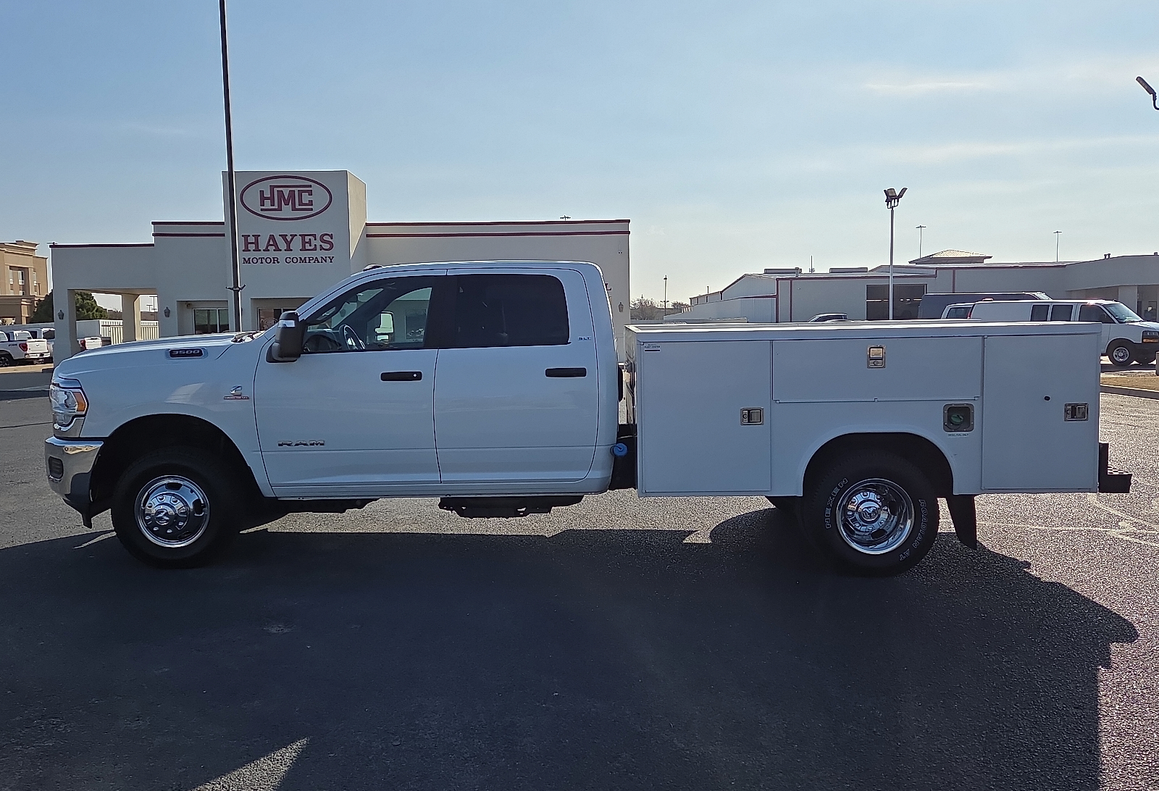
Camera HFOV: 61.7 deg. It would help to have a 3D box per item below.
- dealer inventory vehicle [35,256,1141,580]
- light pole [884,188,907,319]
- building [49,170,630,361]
[{"bbox_3d":[-0.111,0.046,6.998,6.980,1.970,2.480,-1,5,2],"label":"dealer inventory vehicle"},{"bbox_3d":[13.703,-5.525,42.708,1.000,7.130,1.000,-1,5,0],"label":"light pole"},{"bbox_3d":[-9.451,-5.207,42.047,22.740,7.250,11.500,-1,5,-3],"label":"building"}]

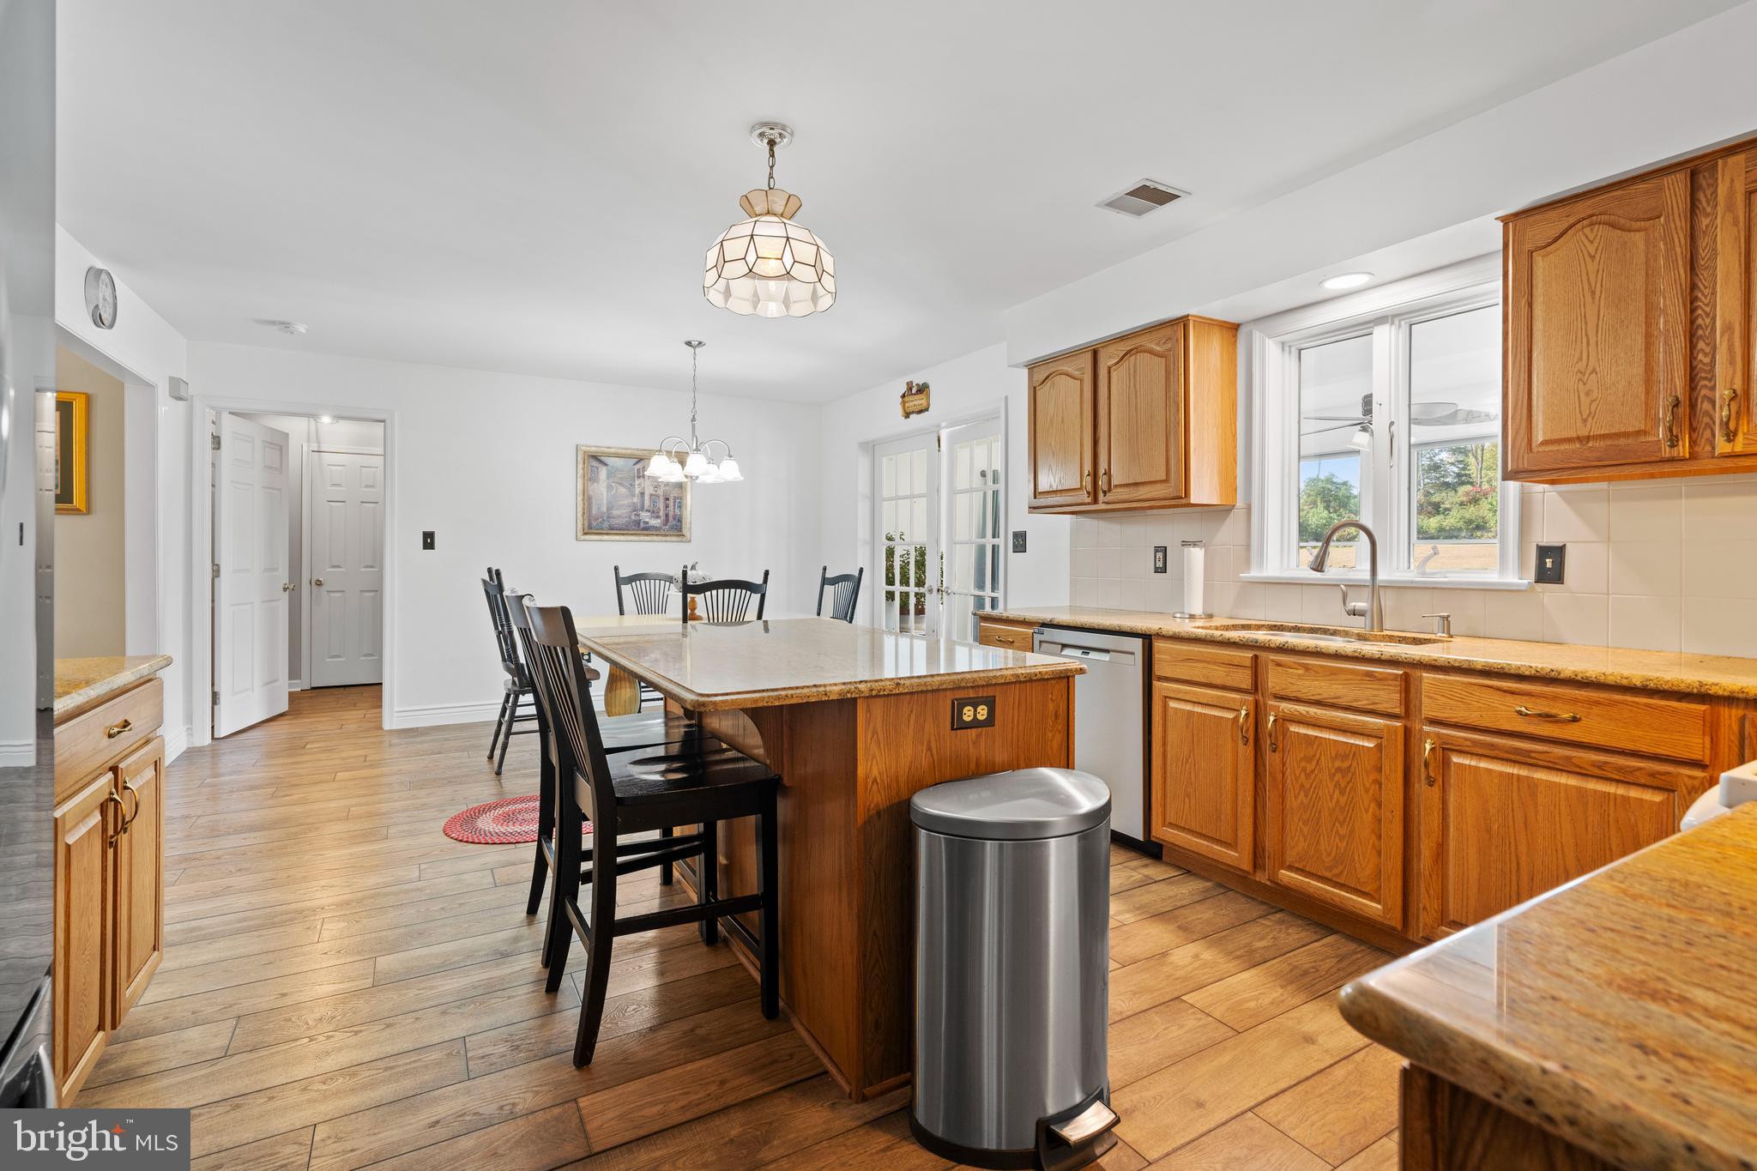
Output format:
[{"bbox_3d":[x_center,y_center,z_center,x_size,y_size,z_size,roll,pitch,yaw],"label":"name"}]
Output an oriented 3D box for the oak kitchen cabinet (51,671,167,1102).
[{"bbox_3d":[-1.918,0.653,1.530,0.620,0.855,0.740,0,1,-30],"label":"oak kitchen cabinet"}]

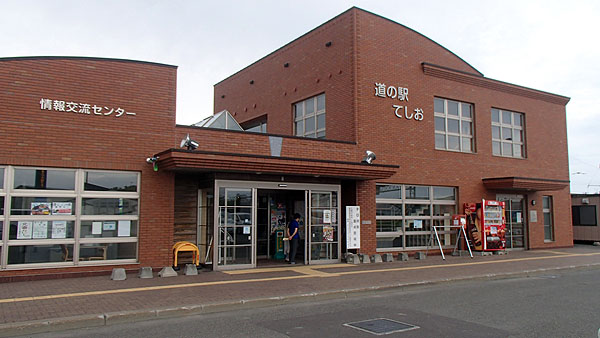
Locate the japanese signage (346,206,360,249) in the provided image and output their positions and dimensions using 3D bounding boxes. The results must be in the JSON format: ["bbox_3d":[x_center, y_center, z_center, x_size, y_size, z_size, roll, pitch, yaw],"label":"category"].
[{"bbox_3d":[1.744,1.919,14.564,0.564,1.396,0.059,4,-6,-30],"label":"japanese signage"}]

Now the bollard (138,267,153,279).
[{"bbox_3d":[-3.719,2.499,10.775,0.277,0.247,0.337,4,-6,-30],"label":"bollard"}]

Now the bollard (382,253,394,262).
[{"bbox_3d":[2.910,2.918,14.696,0.277,0.247,0.327,4,-6,-30],"label":"bollard"}]

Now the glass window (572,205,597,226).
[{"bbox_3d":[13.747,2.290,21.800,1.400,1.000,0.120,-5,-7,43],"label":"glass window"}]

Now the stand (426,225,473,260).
[{"bbox_3d":[5.431,2.643,16.168,1.485,1.109,0.911,3,-6,-25],"label":"stand"}]

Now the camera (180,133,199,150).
[{"bbox_3d":[-2.643,-0.658,10.658,0.380,0.400,0.320,3,-6,-31],"label":"camera"}]

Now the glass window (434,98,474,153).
[{"bbox_3d":[6.155,-1.691,17.647,2.340,2.050,0.150,3,-6,-31],"label":"glass window"}]

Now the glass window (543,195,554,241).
[{"bbox_3d":[11.532,2.341,20.828,0.772,2.128,0.119,4,-6,-30],"label":"glass window"}]

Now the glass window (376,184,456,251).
[{"bbox_3d":[4.472,1.824,16.793,4.207,2.376,0.129,4,-6,-30],"label":"glass window"}]

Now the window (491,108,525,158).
[{"bbox_3d":[9.114,-1.508,19.431,2.360,2.050,0.150,3,-6,-31],"label":"window"}]

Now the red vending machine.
[{"bbox_3d":[7.003,2.092,16.806,1.240,1.840,0.800,3,-6,-31],"label":"red vending machine"}]

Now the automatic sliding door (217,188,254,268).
[{"bbox_3d":[-1.807,1.666,12.533,1.158,2.247,0.099,4,-6,-30],"label":"automatic sliding door"}]

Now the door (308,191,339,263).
[{"bbox_3d":[0.723,1.733,13.314,1.060,2.150,0.080,3,-6,-31],"label":"door"}]

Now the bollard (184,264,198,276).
[{"bbox_3d":[-2.718,2.488,11.096,0.290,0.270,0.290,3,-6,-31],"label":"bollard"}]

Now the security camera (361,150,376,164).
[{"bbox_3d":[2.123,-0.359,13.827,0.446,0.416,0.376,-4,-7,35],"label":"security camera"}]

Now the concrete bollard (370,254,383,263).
[{"bbox_3d":[2.481,2.892,14.450,0.277,0.247,0.327,4,-6,-30],"label":"concrete bollard"}]

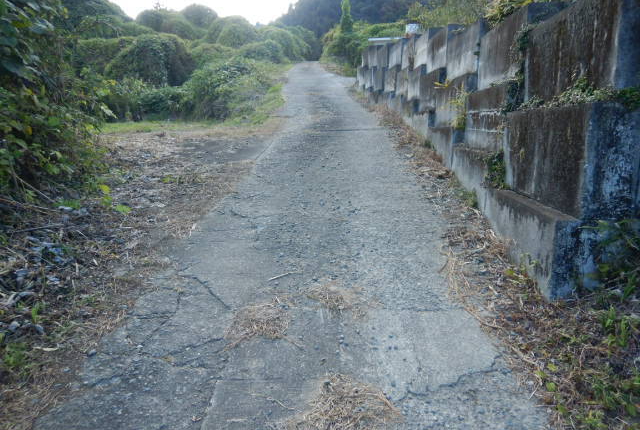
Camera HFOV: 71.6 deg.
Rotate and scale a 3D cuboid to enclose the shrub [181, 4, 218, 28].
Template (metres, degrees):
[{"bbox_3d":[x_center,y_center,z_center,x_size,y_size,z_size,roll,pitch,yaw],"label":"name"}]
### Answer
[{"bbox_3d":[-7.604,-12.495,28.000,2.400,1.700,2.200,0,11,0],"label":"shrub"}]

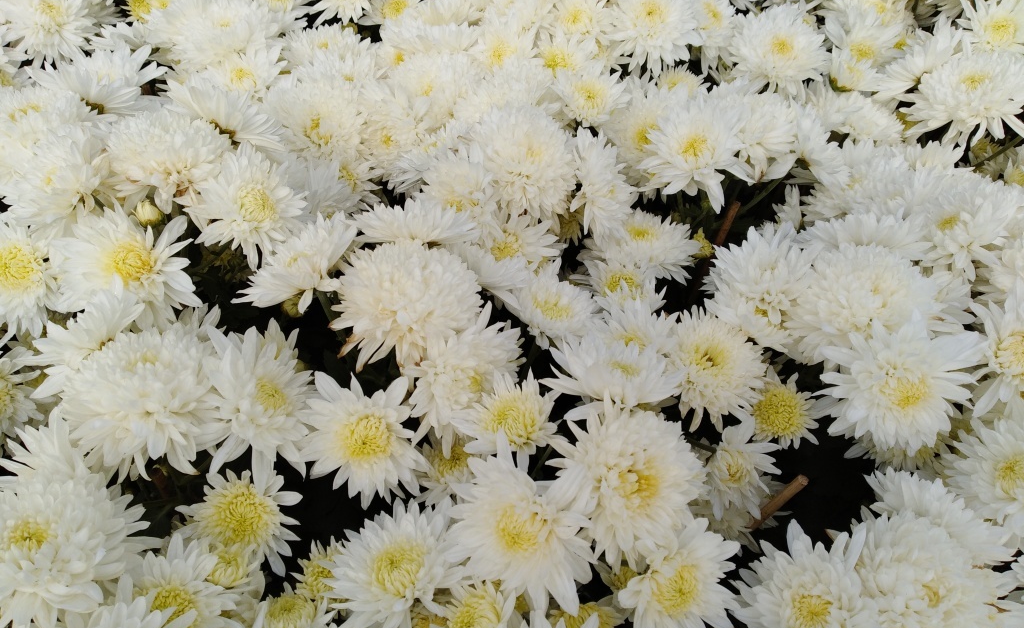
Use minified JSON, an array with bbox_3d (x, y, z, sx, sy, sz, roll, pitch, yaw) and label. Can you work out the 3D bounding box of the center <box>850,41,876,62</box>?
[{"bbox_3d":[0.292,-0.219,0.640,0.022,0.010,0.022,0,62,25],"label":"center"}]

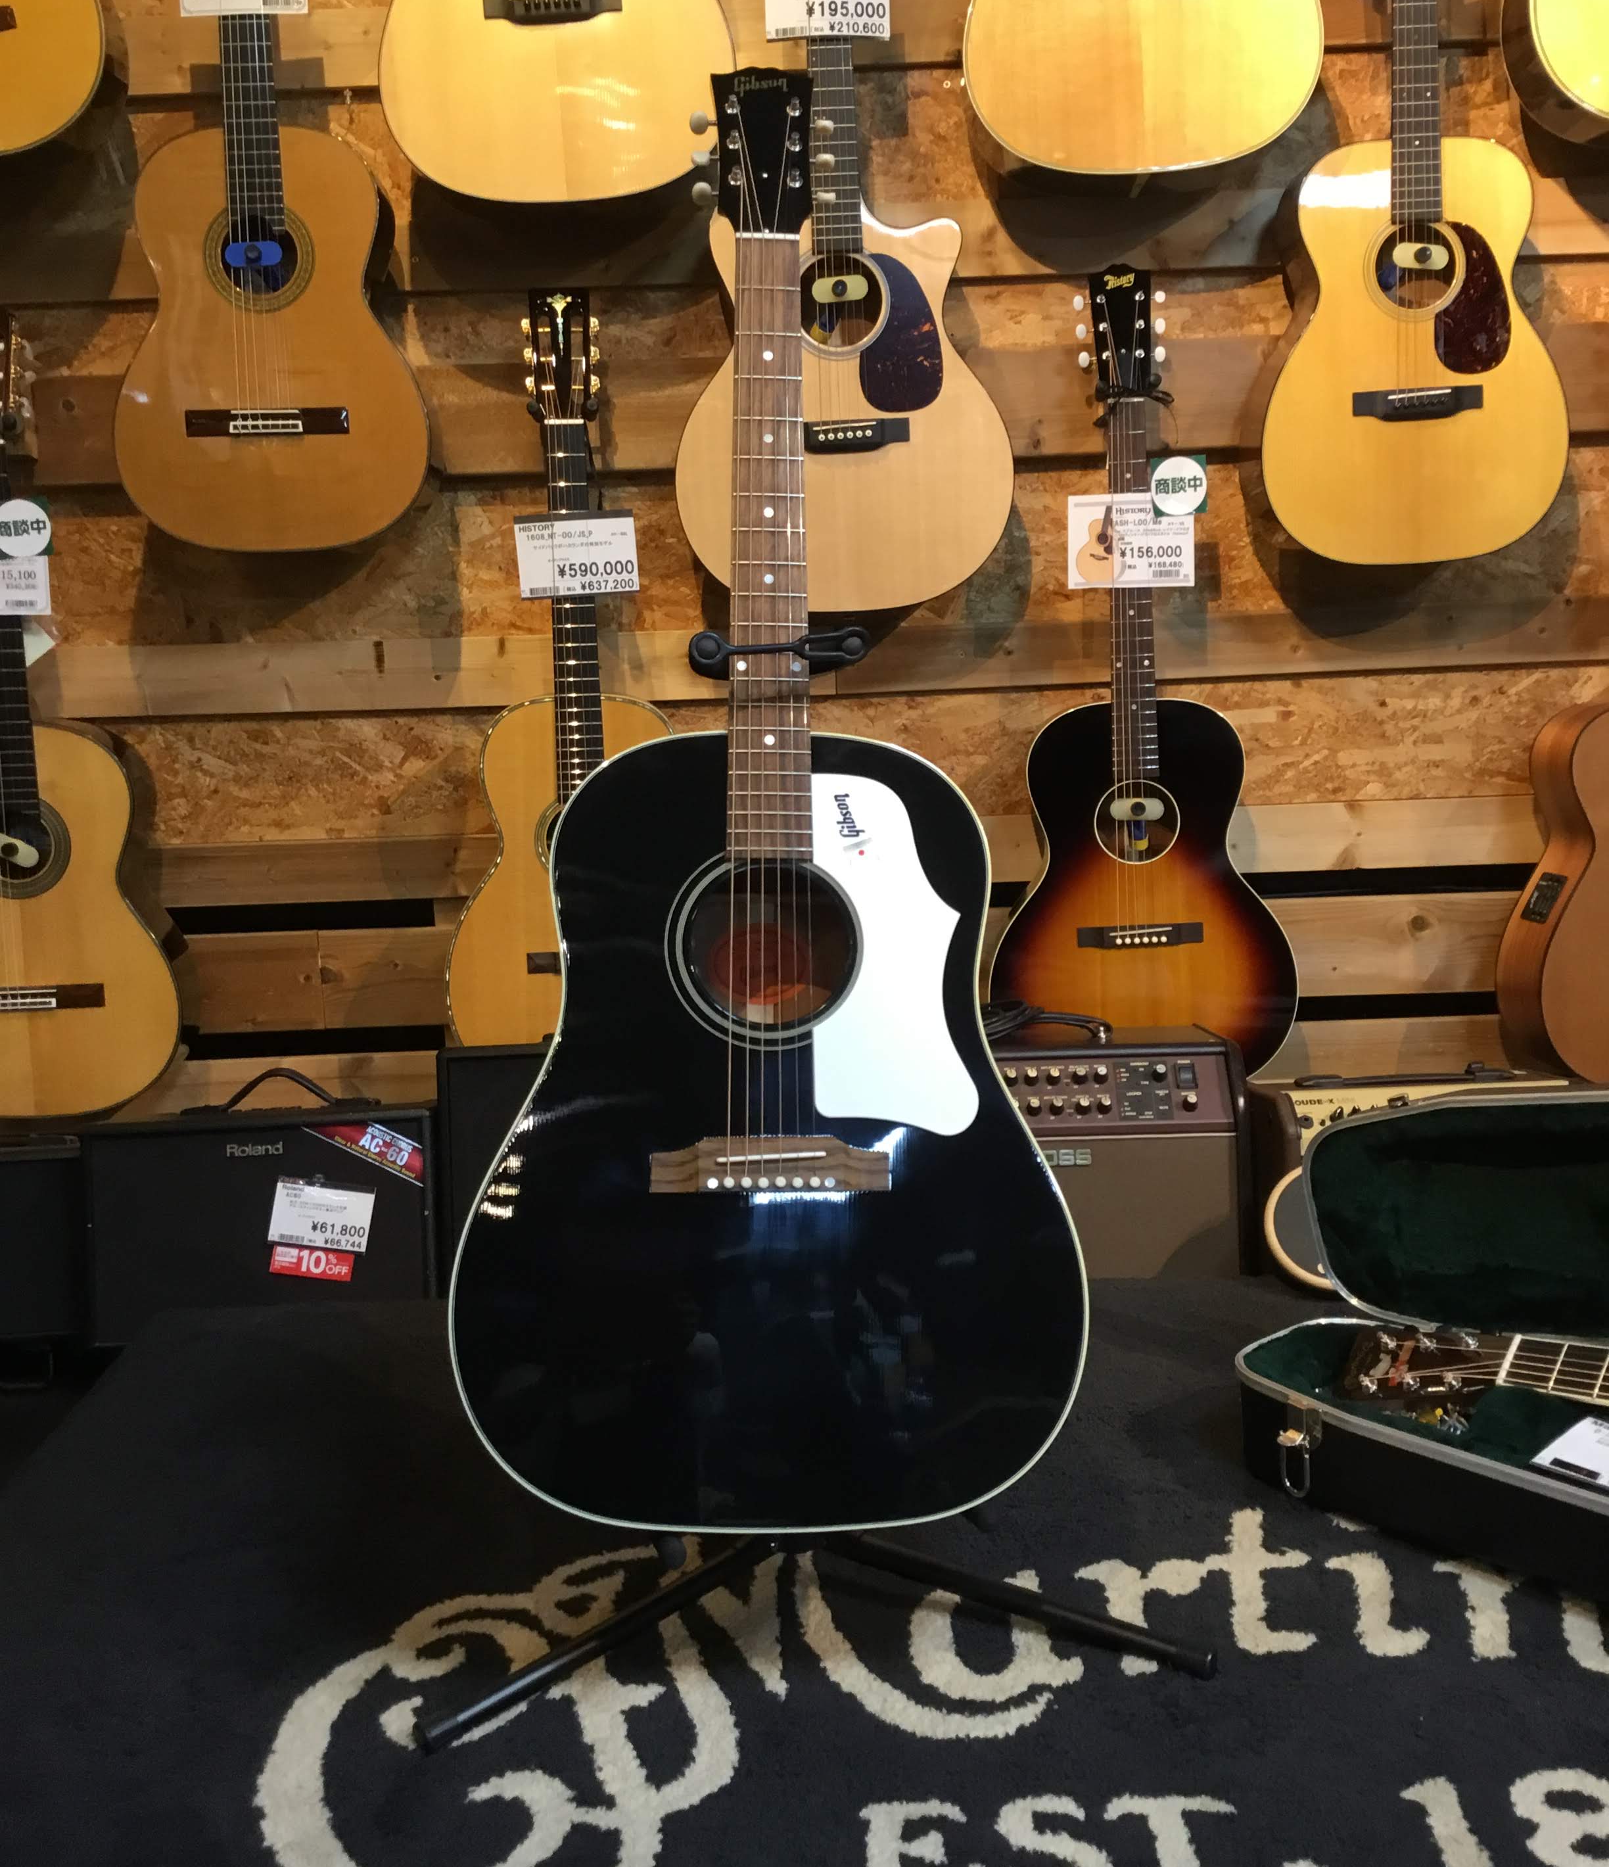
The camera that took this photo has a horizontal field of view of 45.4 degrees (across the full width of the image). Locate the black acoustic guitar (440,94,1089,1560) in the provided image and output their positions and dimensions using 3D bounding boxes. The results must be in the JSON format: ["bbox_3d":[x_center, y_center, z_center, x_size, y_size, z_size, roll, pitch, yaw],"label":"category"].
[{"bbox_3d":[-0.022,-0.123,1.329,0.410,1.020,0.135,0,-9,0],"label":"black acoustic guitar"}]

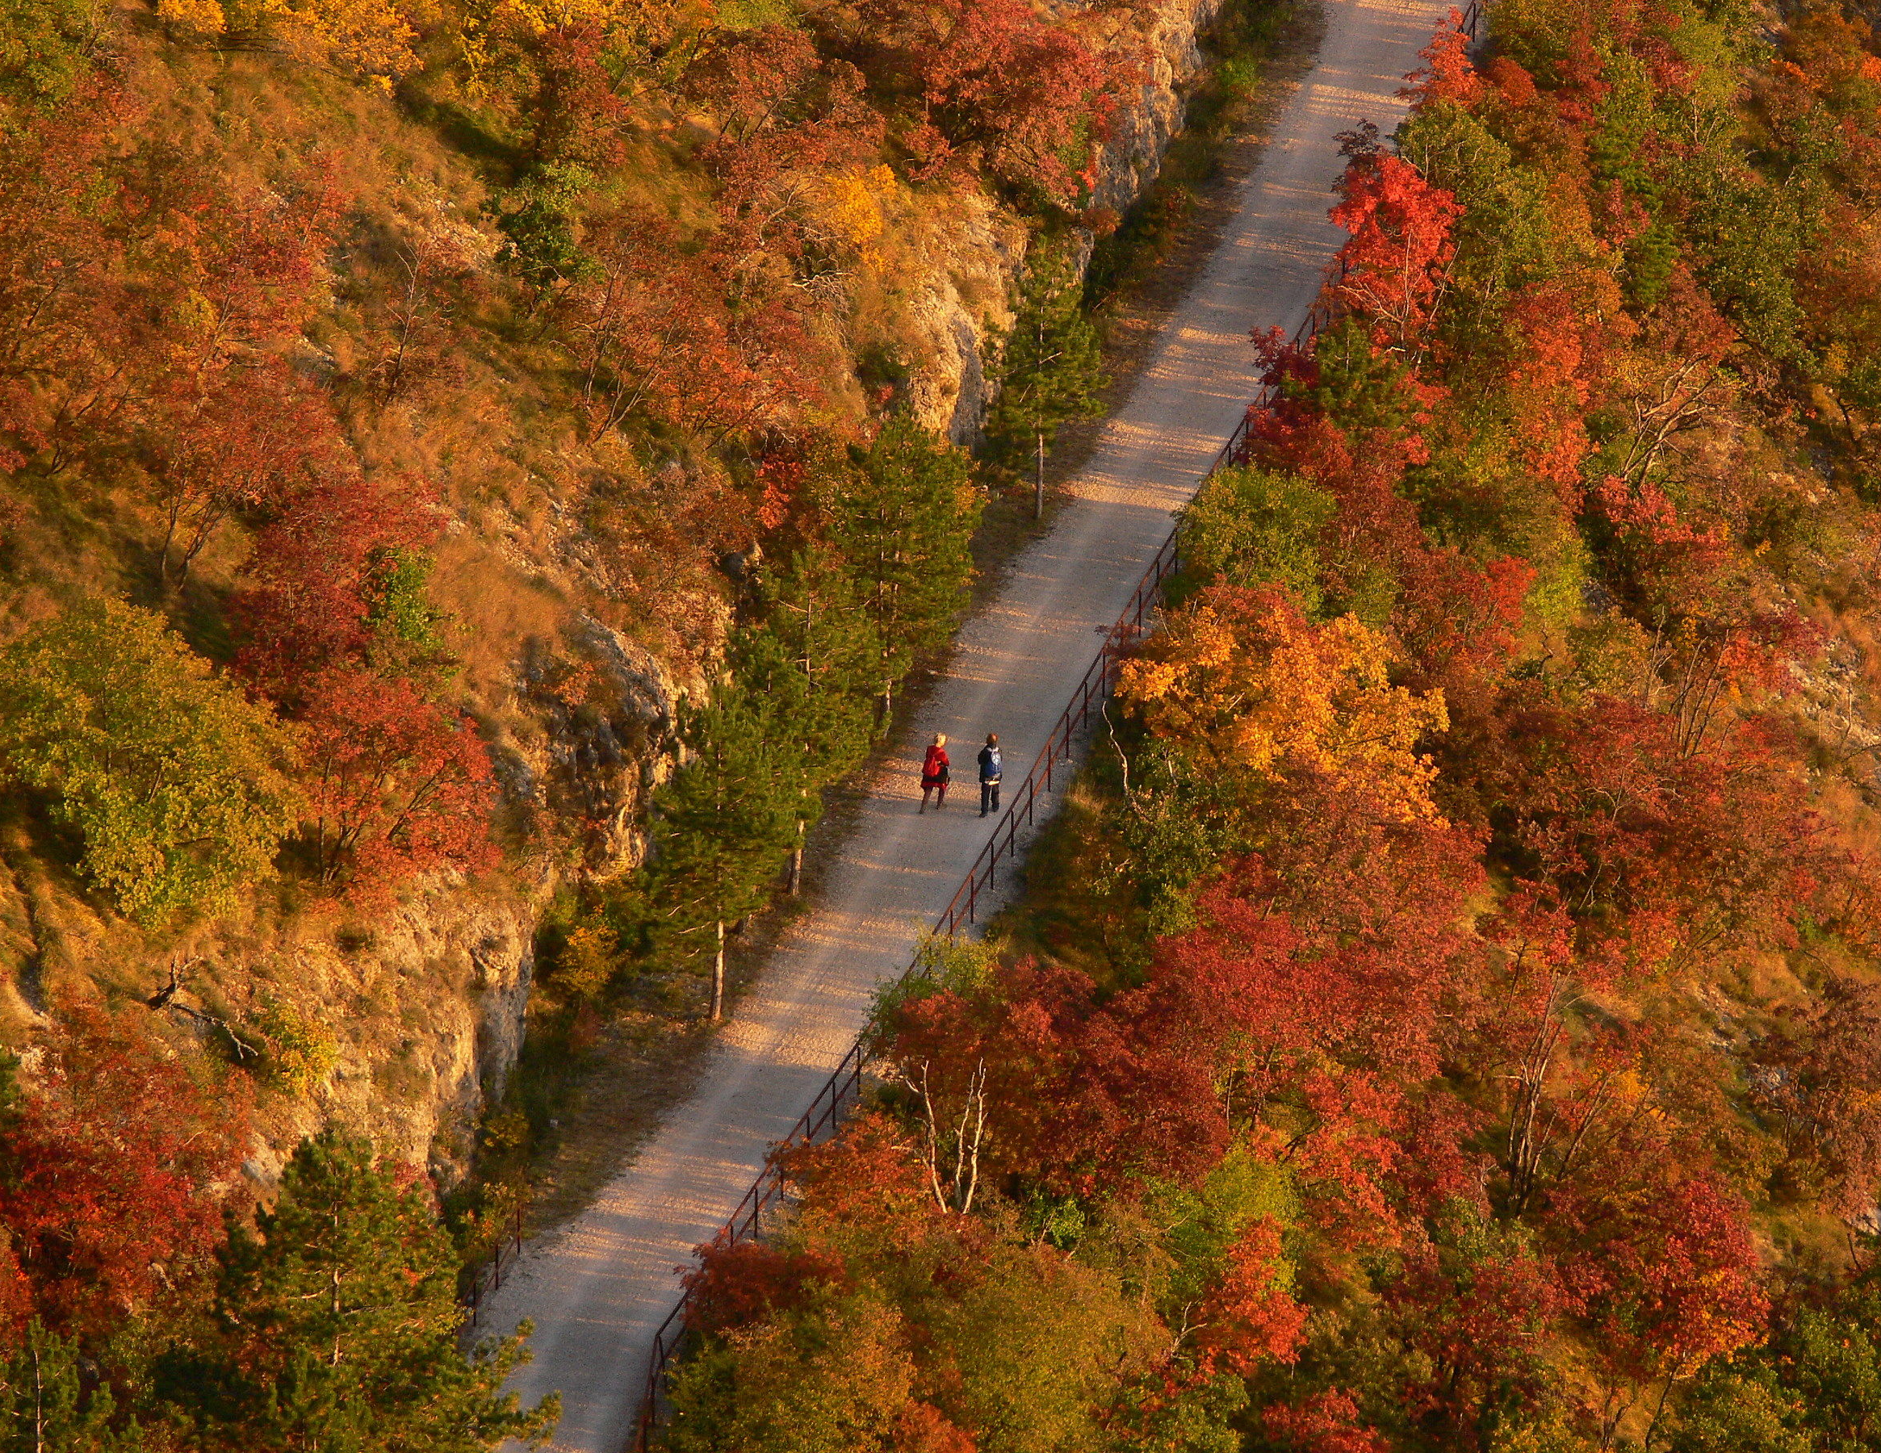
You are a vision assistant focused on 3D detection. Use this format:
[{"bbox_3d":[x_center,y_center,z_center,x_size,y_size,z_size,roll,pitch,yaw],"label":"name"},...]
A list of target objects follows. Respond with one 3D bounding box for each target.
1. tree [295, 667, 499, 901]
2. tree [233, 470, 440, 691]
[{"bbox_3d":[-10.210,1.070,302.500,3.800,4.500,3.600,0,18,0],"label":"tree"},{"bbox_3d":[-11.650,-2.810,310.500,4.000,4.400,3.700,0,18,0],"label":"tree"}]

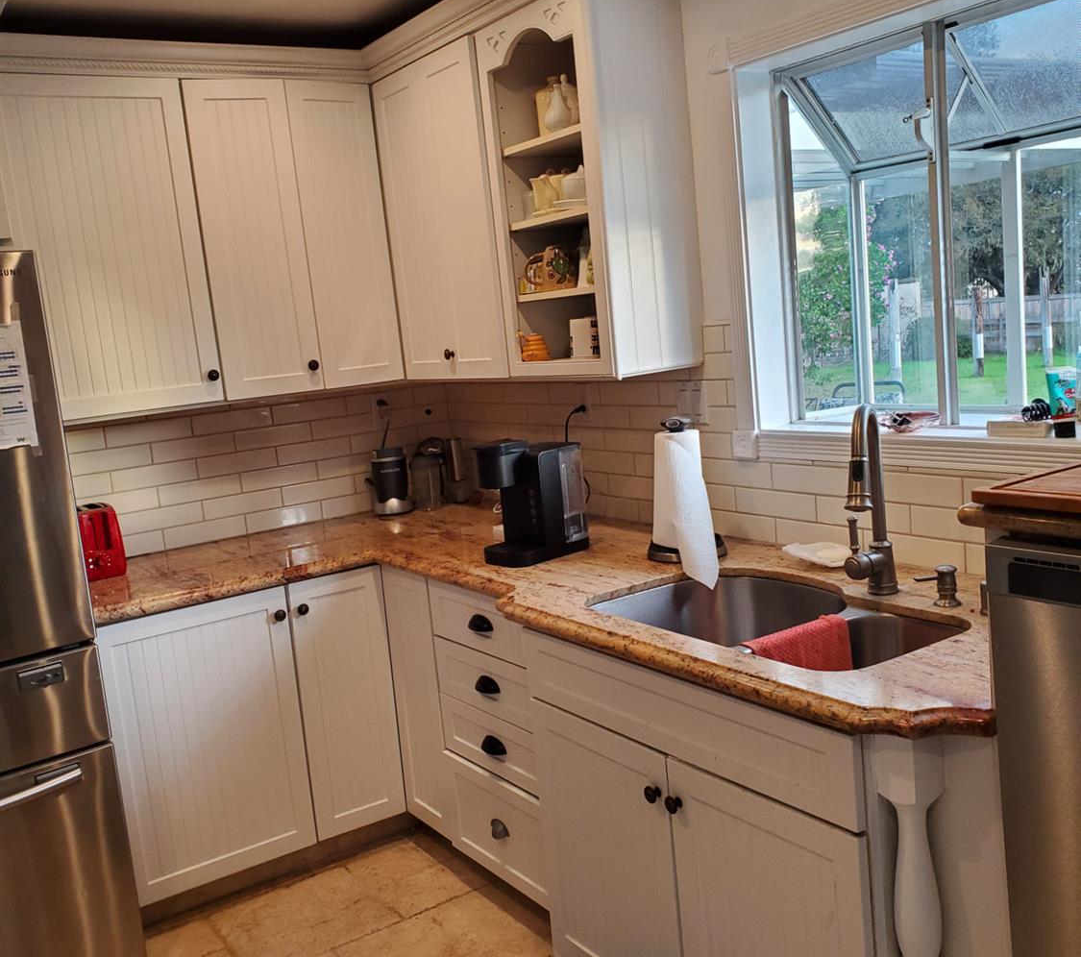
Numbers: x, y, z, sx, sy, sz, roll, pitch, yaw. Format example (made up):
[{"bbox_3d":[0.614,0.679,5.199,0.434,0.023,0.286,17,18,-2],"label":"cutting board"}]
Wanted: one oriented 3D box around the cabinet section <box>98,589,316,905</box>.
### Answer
[{"bbox_3d":[-1.075,0.715,3.252,0.529,0.784,0.592,-11,10,-33],"label":"cabinet section"}]

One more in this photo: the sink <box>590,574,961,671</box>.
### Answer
[{"bbox_3d":[0.472,0.385,2.159,0.446,0.218,0.747,-11,10,-34],"label":"sink"}]

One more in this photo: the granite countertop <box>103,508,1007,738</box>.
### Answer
[{"bbox_3d":[-0.173,0.290,2.542,1.445,0.058,2.600,-11,10,-32],"label":"granite countertop"}]

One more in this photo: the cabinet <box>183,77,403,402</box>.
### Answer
[{"bbox_3d":[-0.816,-0.730,3.388,0.579,0.912,0.340,-11,10,-31],"label":"cabinet"}]

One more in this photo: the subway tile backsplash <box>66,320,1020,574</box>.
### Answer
[{"bbox_3d":[-0.240,-0.021,2.577,1.416,0.558,2.425,-11,10,-32],"label":"subway tile backsplash"}]

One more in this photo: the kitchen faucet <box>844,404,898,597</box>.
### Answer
[{"bbox_3d":[0.625,0.049,2.116,0.110,0.390,0.240,-1,9,27],"label":"kitchen faucet"}]

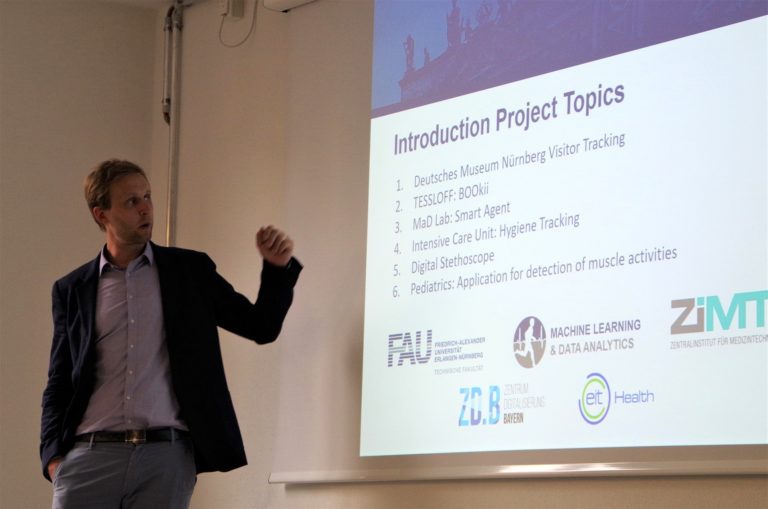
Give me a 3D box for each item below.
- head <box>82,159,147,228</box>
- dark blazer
[{"bbox_3d":[-0.762,-0.156,7.150,0.210,0.240,0.165,-10,-12,39],"label":"head"},{"bbox_3d":[-0.609,0.305,7.100,0.740,0.680,0.370,2,-6,-4],"label":"dark blazer"}]

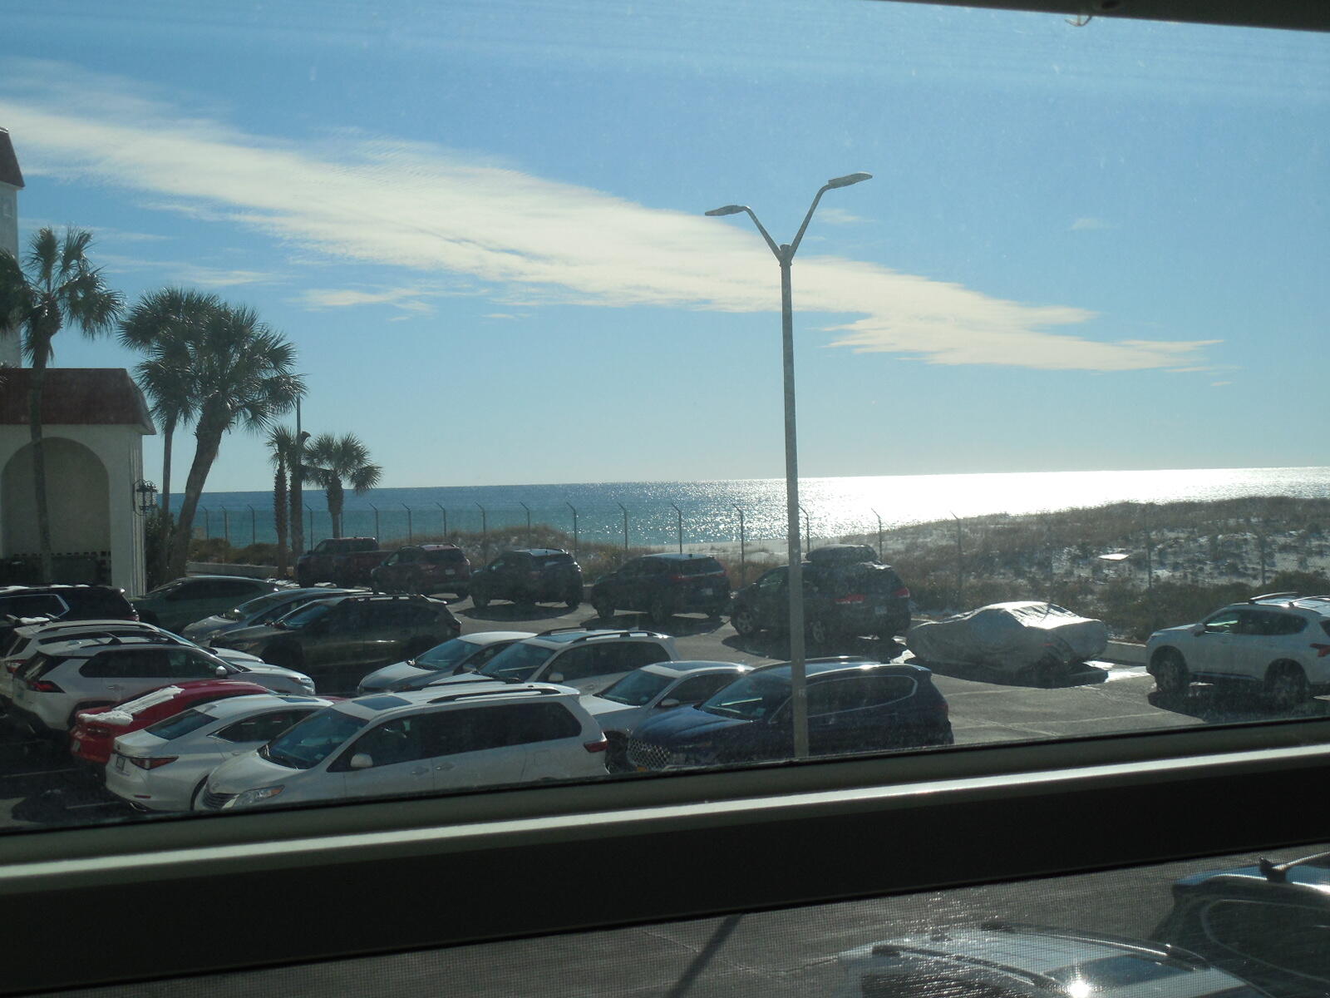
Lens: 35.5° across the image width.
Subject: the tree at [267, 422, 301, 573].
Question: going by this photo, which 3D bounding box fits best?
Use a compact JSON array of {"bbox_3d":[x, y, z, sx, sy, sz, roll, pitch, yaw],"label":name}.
[{"bbox_3d":[-14.133,0.146,77.002,1.450,5.738,1.450,-1,1,-10],"label":"tree"}]

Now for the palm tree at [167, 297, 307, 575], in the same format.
[{"bbox_3d":[-10.793,-0.717,51.993,3.600,8.332,3.200,-1,1,-12],"label":"palm tree"}]

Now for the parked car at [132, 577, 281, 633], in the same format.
[{"bbox_3d":[-11.042,2.620,48.224,4.650,1.660,1.870,-2,1,-33],"label":"parked car"}]

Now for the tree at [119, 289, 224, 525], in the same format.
[{"bbox_3d":[-13.664,-1.263,57.988,3.100,9.244,3.000,-1,1,-13],"label":"tree"}]

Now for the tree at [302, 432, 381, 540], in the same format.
[{"bbox_3d":[-11.663,0.269,75.003,2.950,5.314,2.900,-1,1,-9],"label":"tree"}]

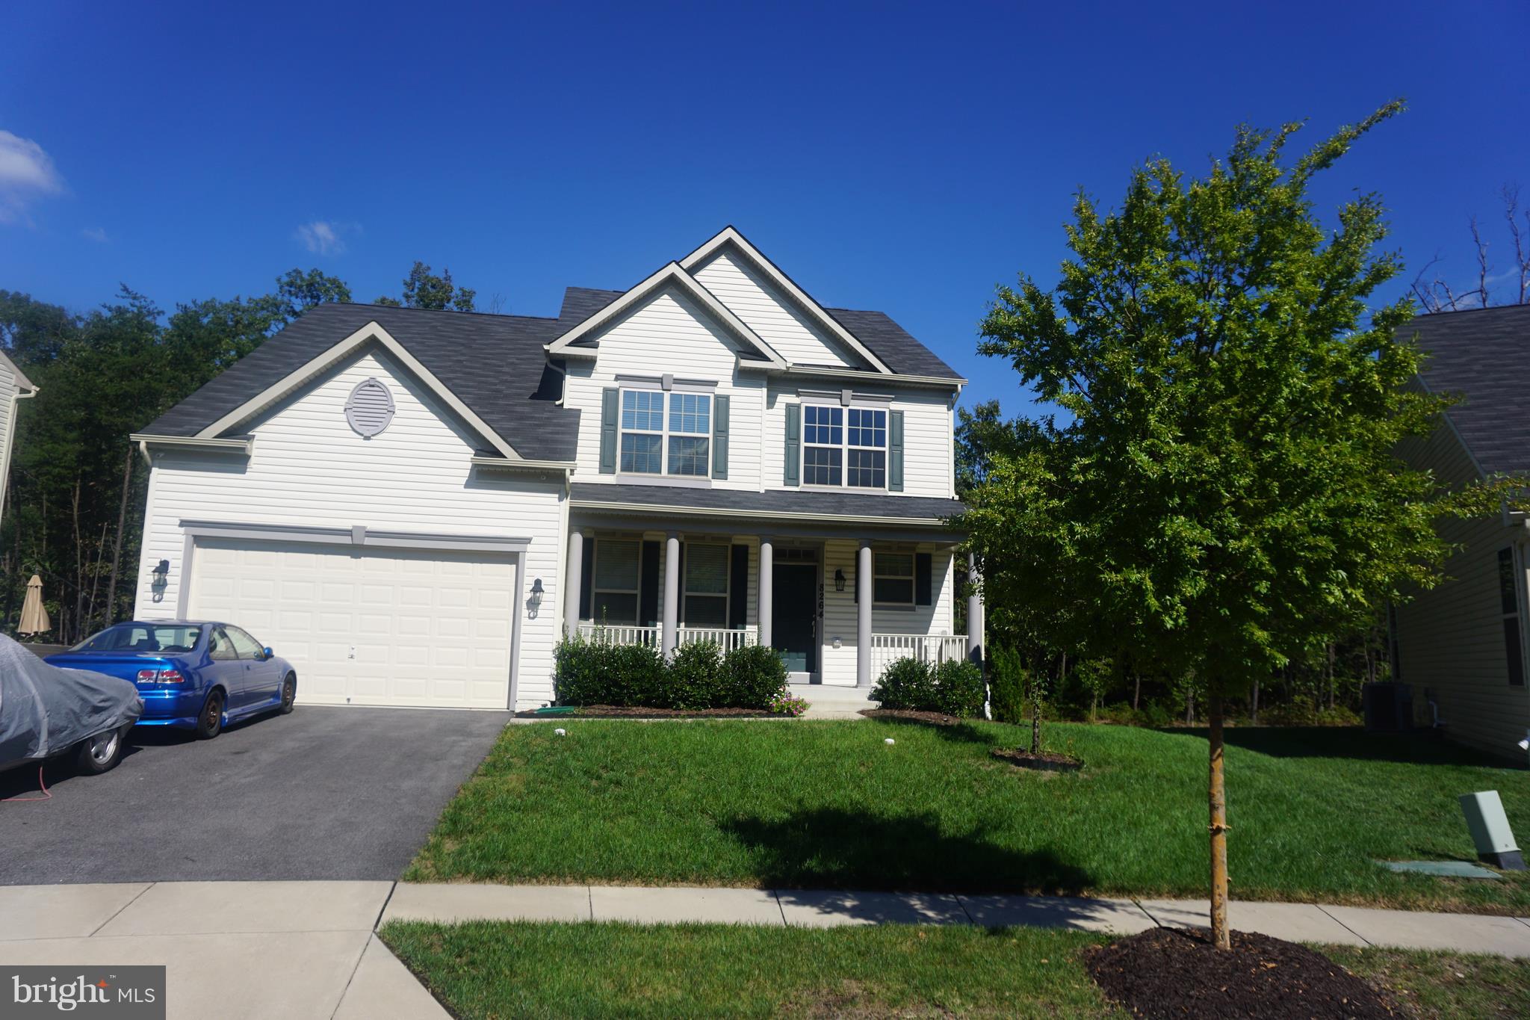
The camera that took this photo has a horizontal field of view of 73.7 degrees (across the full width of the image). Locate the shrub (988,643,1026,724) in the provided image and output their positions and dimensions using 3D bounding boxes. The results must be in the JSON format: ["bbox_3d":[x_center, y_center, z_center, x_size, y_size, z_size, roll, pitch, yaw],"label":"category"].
[{"bbox_3d":[4.195,3.026,17.710,0.650,1.350,0.650,3,-9,-9],"label":"shrub"}]

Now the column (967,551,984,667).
[{"bbox_3d":[3.737,1.881,17.915,0.210,2.480,0.210,3,-9,-9],"label":"column"}]

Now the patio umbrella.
[{"bbox_3d":[-15.830,2.595,21.891,0.720,2.400,0.720,3,-9,-9],"label":"patio umbrella"}]

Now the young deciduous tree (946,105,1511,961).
[{"bbox_3d":[2.616,0.073,6.025,2.950,4.750,2.950,-2,-10,23],"label":"young deciduous tree"}]

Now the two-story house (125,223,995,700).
[{"bbox_3d":[-3.728,-0.726,23.387,14.100,10.100,14.200,3,-9,-9],"label":"two-story house"}]

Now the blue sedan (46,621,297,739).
[{"bbox_3d":[-7.408,2.106,13.131,1.700,1.310,4.390,3,-5,-7],"label":"blue sedan"}]

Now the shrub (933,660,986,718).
[{"bbox_3d":[3.212,2.969,16.890,0.900,0.950,0.900,3,-9,-9],"label":"shrub"}]

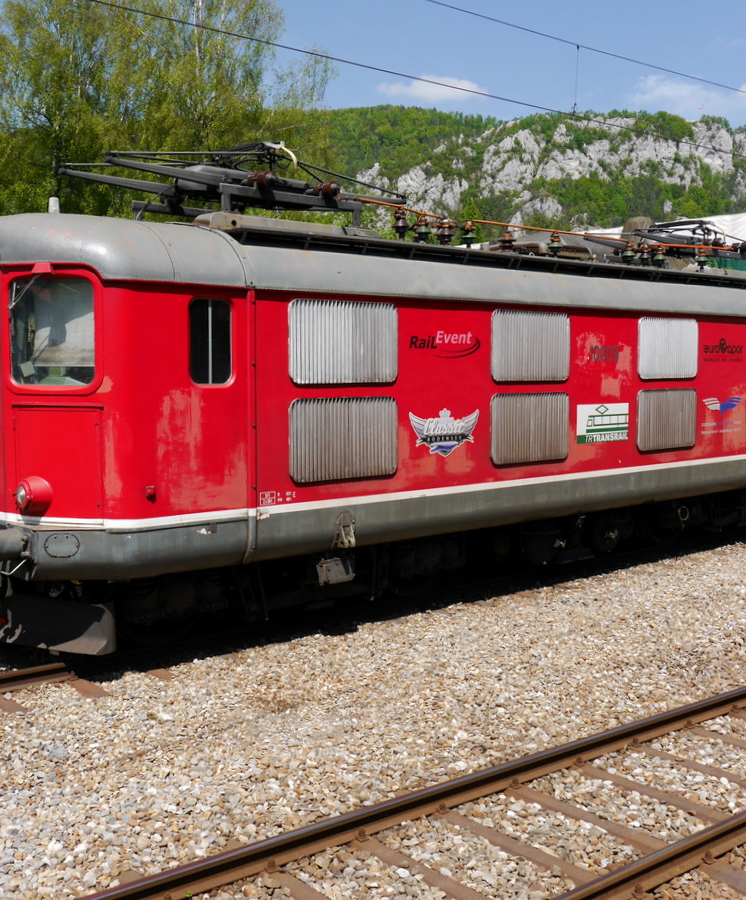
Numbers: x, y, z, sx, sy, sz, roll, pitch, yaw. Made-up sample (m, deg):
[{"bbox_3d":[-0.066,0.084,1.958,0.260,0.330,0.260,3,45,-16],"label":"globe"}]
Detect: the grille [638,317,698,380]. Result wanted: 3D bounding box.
[{"bbox_3d":[3.487,-1.200,13.135,1.272,0.711,0.060,-4,6,-43],"label":"grille"}]

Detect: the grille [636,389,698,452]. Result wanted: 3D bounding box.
[{"bbox_3d":[3.485,-0.362,13.197,1.274,0.720,0.060,-4,6,-43],"label":"grille"}]

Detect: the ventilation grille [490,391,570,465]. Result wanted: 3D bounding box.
[{"bbox_3d":[1.619,-0.223,11.473,1.261,0.721,0.060,-4,6,-43],"label":"ventilation grille"}]

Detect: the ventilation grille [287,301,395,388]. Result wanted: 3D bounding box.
[{"bbox_3d":[-0.255,-0.936,9.675,1.260,0.713,0.060,-4,6,-43],"label":"ventilation grille"}]

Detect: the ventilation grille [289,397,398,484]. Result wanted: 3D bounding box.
[{"bbox_3d":[-0.256,-0.100,9.739,1.265,0.721,0.060,-4,6,-43],"label":"ventilation grille"}]

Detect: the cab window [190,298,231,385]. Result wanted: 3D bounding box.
[{"bbox_3d":[-1.290,-0.855,8.774,0.399,0.680,0.060,-4,6,-43],"label":"cab window"}]

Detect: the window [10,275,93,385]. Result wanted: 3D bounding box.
[{"bbox_3d":[-2.420,-0.896,8.431,0.705,0.825,0.080,1,5,13],"label":"window"}]

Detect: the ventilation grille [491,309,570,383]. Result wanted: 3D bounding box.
[{"bbox_3d":[1.618,-1.065,11.407,1.262,0.710,0.060,-4,6,-43],"label":"ventilation grille"}]

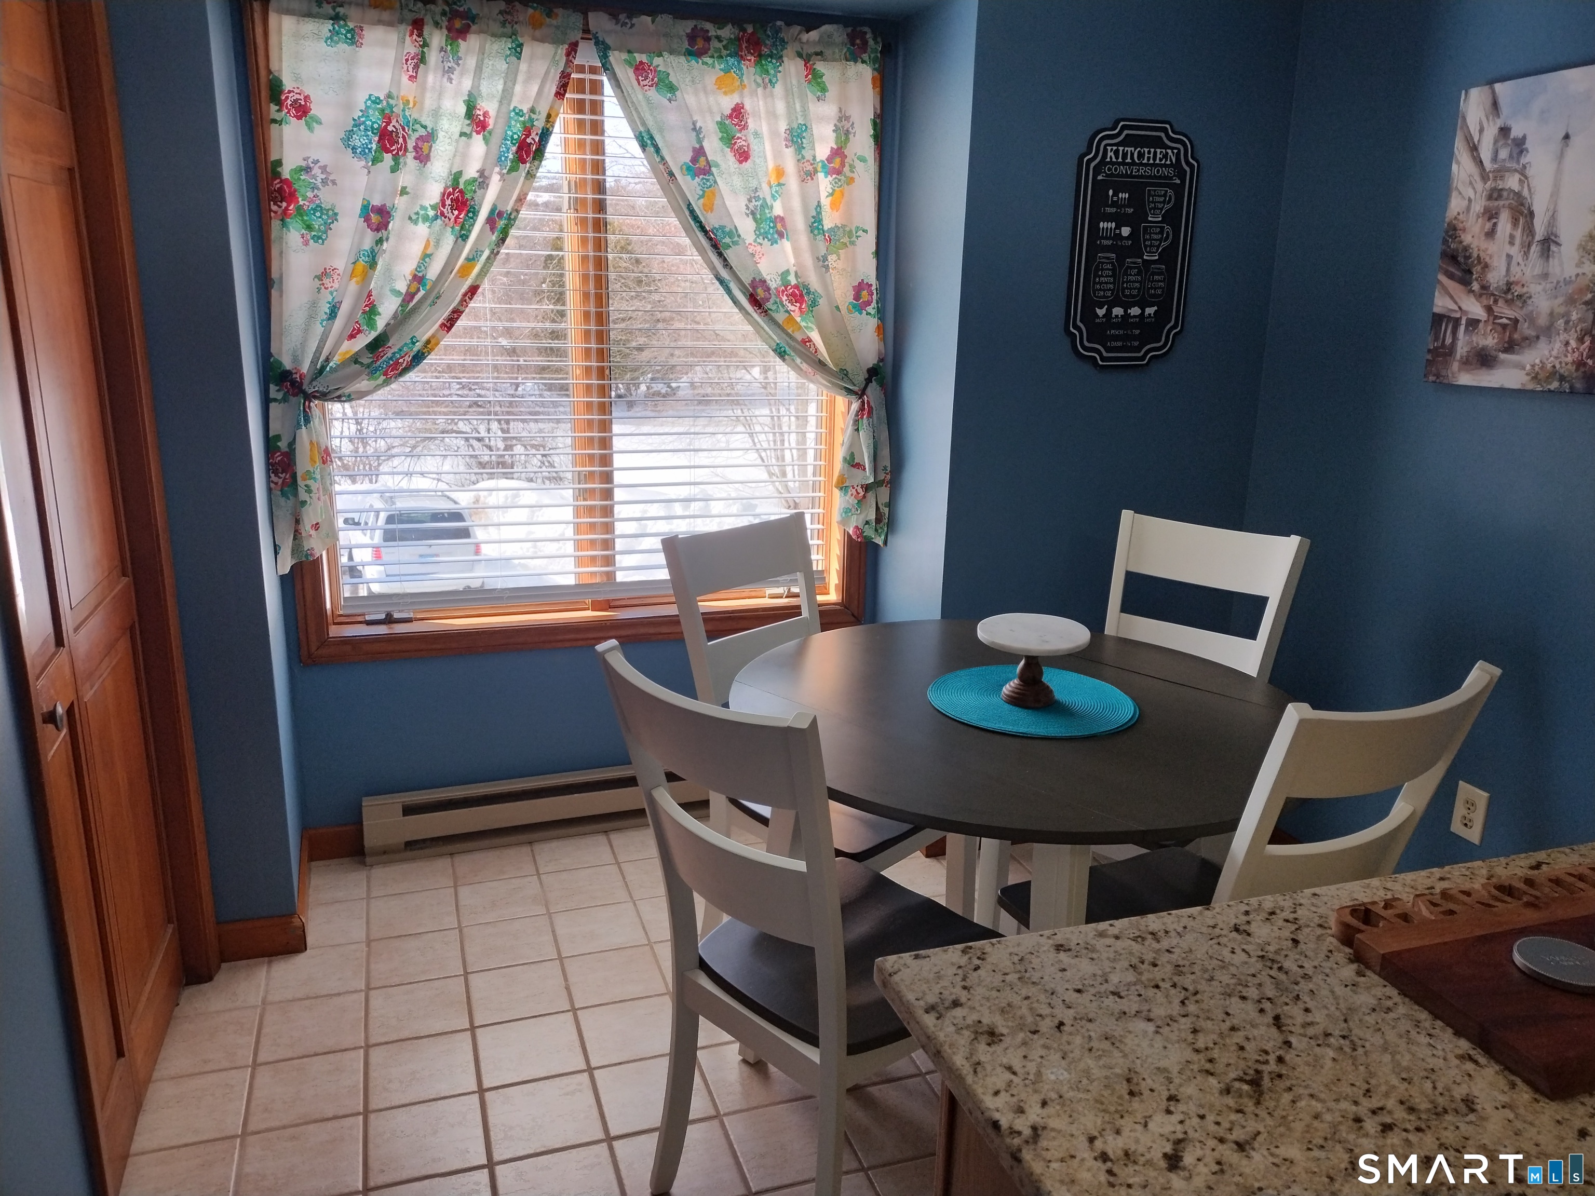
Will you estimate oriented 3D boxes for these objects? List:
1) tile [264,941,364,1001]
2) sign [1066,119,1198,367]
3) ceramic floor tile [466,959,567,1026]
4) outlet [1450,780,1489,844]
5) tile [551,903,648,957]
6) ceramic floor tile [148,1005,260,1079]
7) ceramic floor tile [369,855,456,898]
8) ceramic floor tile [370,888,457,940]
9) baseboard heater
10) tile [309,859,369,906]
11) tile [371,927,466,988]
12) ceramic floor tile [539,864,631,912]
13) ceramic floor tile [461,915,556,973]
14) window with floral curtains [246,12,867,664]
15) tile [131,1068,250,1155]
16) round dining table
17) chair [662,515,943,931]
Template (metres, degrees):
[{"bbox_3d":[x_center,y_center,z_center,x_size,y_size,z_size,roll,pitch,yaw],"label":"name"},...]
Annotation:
[{"bbox_3d":[-1.057,0.833,2.548,0.197,0.009,0.197,-4,15,-19],"label":"tile"},{"bbox_3d":[0.835,-0.881,2.887,0.350,0.592,0.015,-4,16,-19],"label":"sign"},{"bbox_3d":[-0.603,0.855,2.494,0.198,0.010,0.198,-4,16,-19],"label":"ceramic floor tile"},{"bbox_3d":[1.506,0.482,2.578,0.007,0.124,0.078,-4,15,-19],"label":"outlet"},{"bbox_3d":[-0.475,0.794,2.748,0.197,0.009,0.197,-4,15,-19],"label":"tile"},{"bbox_3d":[-1.176,0.894,2.297,0.190,0.009,0.197,-4,15,-19],"label":"ceramic floor tile"},{"bbox_3d":[-0.997,0.722,2.986,0.197,0.009,0.190,-4,15,-19],"label":"ceramic floor tile"},{"bbox_3d":[-0.932,0.767,2.801,0.198,0.010,0.198,-4,16,-19],"label":"ceramic floor tile"},{"bbox_3d":[-0.565,0.578,3.236,1.220,0.165,0.077,-4,15,-19],"label":"baseboard heater"},{"bbox_3d":[-1.181,0.733,2.961,0.155,0.010,0.200,-4,15,-19],"label":"tile"},{"bbox_3d":[-0.869,0.823,2.630,0.197,0.010,0.197,-4,15,-19],"label":"tile"},{"bbox_3d":[-0.545,0.741,2.935,0.198,0.010,0.198,-4,16,-19],"label":"ceramic floor tile"},{"bbox_3d":[-0.671,0.805,2.681,0.198,0.010,0.198,-4,16,-19],"label":"ceramic floor tile"},{"bbox_3d":[-0.523,-0.658,3.012,1.552,1.621,0.070,-4,15,-19],"label":"window with floral curtains"},{"bbox_3d":[-1.108,0.944,2.109,0.190,0.009,0.197,-4,15,-19],"label":"tile"},{"bbox_3d":[0.384,0.556,2.200,1.071,0.765,1.071,1,15,0],"label":"round dining table"},{"bbox_3d":[0.062,0.347,2.568,0.580,0.967,0.480,14,19,40],"label":"chair"}]

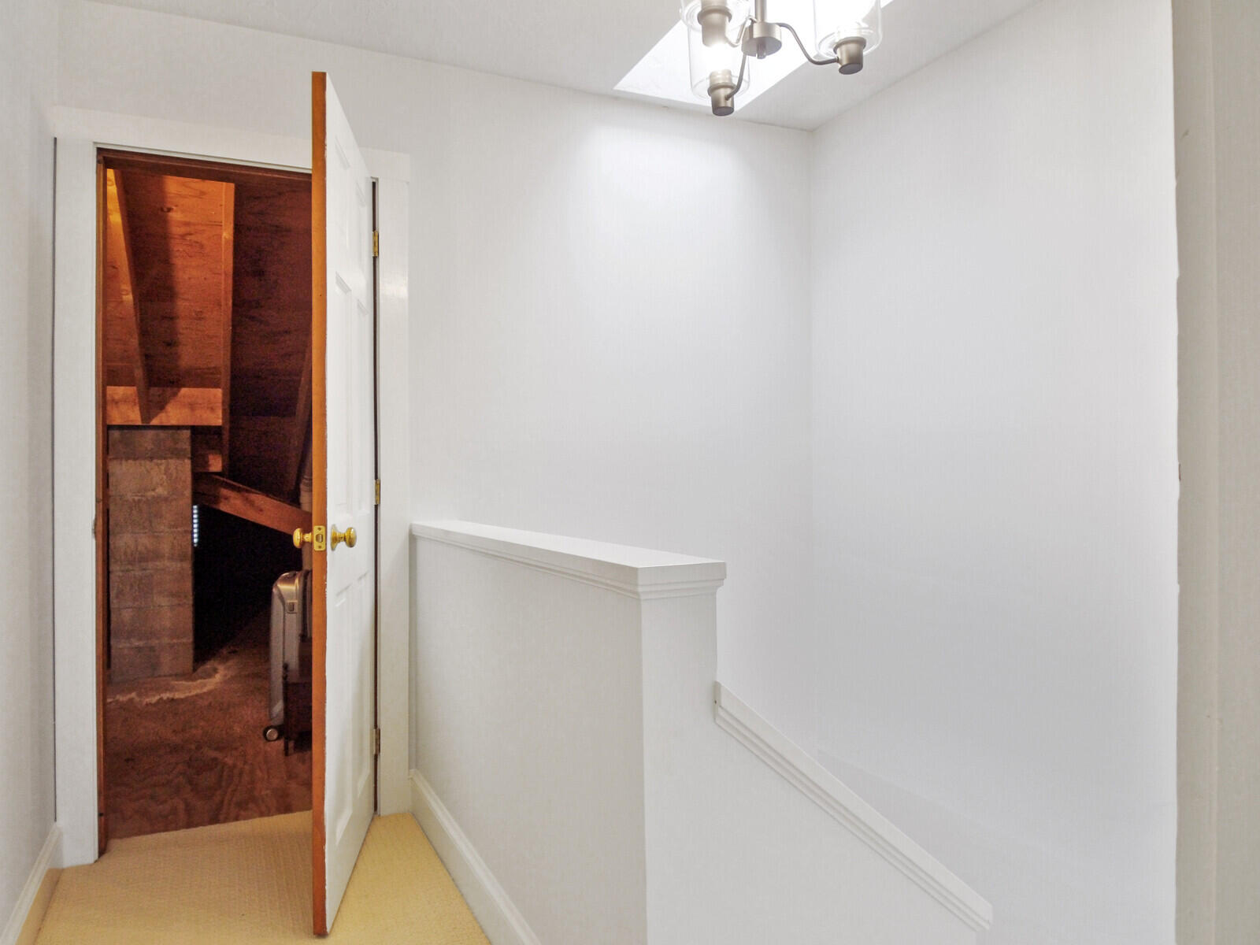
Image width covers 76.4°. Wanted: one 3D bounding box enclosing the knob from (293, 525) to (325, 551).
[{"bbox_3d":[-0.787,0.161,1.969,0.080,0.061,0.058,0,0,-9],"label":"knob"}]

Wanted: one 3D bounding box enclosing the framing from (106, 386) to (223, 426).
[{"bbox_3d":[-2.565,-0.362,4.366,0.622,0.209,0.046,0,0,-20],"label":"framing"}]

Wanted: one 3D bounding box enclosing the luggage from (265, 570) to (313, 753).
[{"bbox_3d":[-1.494,0.806,3.641,0.275,0.694,0.469,0,0,-20],"label":"luggage"}]

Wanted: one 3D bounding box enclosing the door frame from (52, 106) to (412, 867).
[{"bbox_3d":[-1.209,0.039,2.525,0.979,2.193,0.133,0,0,-20],"label":"door frame"}]

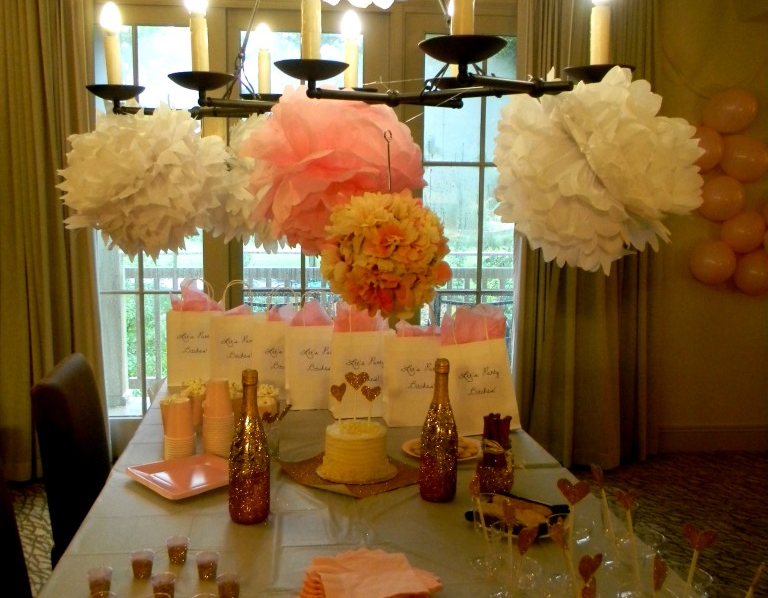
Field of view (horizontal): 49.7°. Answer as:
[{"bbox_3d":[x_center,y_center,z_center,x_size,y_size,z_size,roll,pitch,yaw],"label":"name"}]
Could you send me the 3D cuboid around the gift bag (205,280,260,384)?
[{"bbox_3d":[-0.511,0.134,2.946,0.196,0.372,0.111,0,7,-7],"label":"gift bag"}]

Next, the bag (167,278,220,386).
[{"bbox_3d":[-0.679,0.123,3.022,0.199,0.372,0.111,0,7,-6],"label":"bag"}]

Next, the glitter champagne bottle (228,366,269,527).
[{"bbox_3d":[-0.285,0.310,1.762,0.086,0.319,0.086,0,7,0],"label":"glitter champagne bottle"}]

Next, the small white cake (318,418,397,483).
[{"bbox_3d":[-0.067,0.364,2.013,0.190,0.105,0.190,-1,7,-7],"label":"small white cake"}]

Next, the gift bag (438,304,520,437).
[{"bbox_3d":[0.272,0.204,2.455,0.208,0.367,0.116,-3,8,-27],"label":"gift bag"}]

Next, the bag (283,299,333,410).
[{"bbox_3d":[-0.215,0.170,2.717,0.199,0.362,0.111,-1,7,-8],"label":"bag"}]

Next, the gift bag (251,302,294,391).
[{"bbox_3d":[-0.343,0.175,2.744,0.200,0.295,0.110,-1,7,-7],"label":"gift bag"}]

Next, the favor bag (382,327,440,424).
[{"bbox_3d":[0.099,0.215,2.436,0.200,0.295,0.110,-1,7,-7],"label":"favor bag"}]

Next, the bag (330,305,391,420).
[{"bbox_3d":[-0.067,0.184,2.613,0.201,0.362,0.111,-1,7,-12],"label":"bag"}]

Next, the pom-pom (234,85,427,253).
[{"bbox_3d":[-0.103,-0.258,1.650,0.360,0.335,0.360,-1,7,-7],"label":"pom-pom"}]

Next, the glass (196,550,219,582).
[{"bbox_3d":[-0.318,0.484,1.498,0.042,0.040,0.042,0,7,0],"label":"glass"}]

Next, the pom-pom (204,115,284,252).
[{"bbox_3d":[-0.277,-0.268,1.920,0.335,0.320,0.335,-1,7,-7],"label":"pom-pom"}]

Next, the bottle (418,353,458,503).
[{"bbox_3d":[0.123,0.287,1.816,0.085,0.312,0.085,-1,7,-7],"label":"bottle"}]

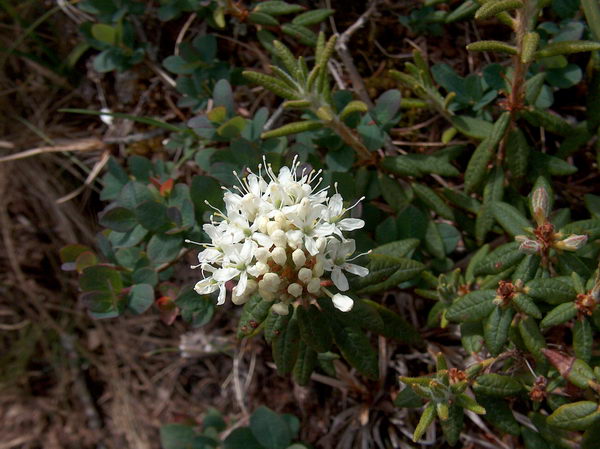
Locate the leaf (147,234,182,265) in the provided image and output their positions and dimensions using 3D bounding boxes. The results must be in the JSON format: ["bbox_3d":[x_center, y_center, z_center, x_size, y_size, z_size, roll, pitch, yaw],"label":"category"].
[{"bbox_3d":[-0.060,0.011,0.285,0.013,0.004,0.018,43,71,10],"label":"leaf"}]

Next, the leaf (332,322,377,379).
[{"bbox_3d":[0.019,0.044,0.228,0.013,0.006,0.026,-37,82,-14],"label":"leaf"}]

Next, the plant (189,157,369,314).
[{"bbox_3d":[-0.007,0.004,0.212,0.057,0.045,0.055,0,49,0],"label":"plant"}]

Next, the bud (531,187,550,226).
[{"bbox_3d":[0.107,-0.008,0.285,0.007,0.018,0.007,-2,14,0],"label":"bud"}]

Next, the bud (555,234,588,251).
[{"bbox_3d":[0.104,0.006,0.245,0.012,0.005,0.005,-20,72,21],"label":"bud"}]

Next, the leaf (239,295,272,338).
[{"bbox_3d":[-0.016,0.033,0.238,0.011,0.004,0.021,38,77,17],"label":"leaf"}]

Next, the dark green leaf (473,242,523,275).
[{"bbox_3d":[0.087,0.015,0.280,0.025,0.005,0.012,-30,68,-3],"label":"dark green leaf"}]

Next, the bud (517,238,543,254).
[{"bbox_3d":[0.101,0.010,0.280,0.012,0.006,0.006,-7,90,-29],"label":"bud"}]

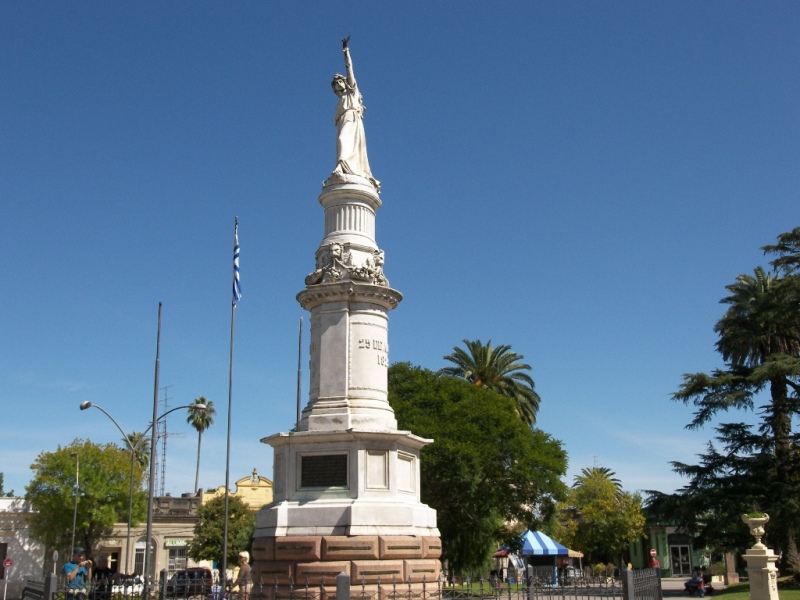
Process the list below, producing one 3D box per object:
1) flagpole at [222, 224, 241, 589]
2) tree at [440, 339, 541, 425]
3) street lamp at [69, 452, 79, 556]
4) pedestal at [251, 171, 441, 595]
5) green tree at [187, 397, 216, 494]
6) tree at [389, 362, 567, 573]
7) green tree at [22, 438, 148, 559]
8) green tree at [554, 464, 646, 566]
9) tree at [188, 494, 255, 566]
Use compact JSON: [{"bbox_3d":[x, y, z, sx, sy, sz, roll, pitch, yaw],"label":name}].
[{"bbox_3d":[-4.319,2.825,26.605,0.350,10.430,0.350,0,-14,0],"label":"flagpole"},{"bbox_3d":[5.237,9.126,59.542,5.700,13.889,5.700,0,-14,0],"label":"tree"},{"bbox_3d":[-15.033,10.344,47.940,0.500,6.591,0.250,2,-14,-10],"label":"street lamp"},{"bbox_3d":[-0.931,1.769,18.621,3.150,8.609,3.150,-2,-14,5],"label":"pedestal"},{"bbox_3d":[-20.441,18.647,105.641,3.100,17.815,3.100,0,-14,0],"label":"green tree"},{"bbox_3d":[3.128,8.265,49.457,9.800,10.744,9.000,0,-14,0],"label":"tree"},{"bbox_3d":[-16.653,11.360,54.902,6.500,8.077,6.200,0,-14,0],"label":"green tree"},{"bbox_3d":[12.280,13.816,63.523,5.400,6.611,5.200,0,-14,0],"label":"green tree"},{"bbox_3d":[-10.223,13.838,59.430,3.900,5.364,3.800,0,-14,0],"label":"tree"}]

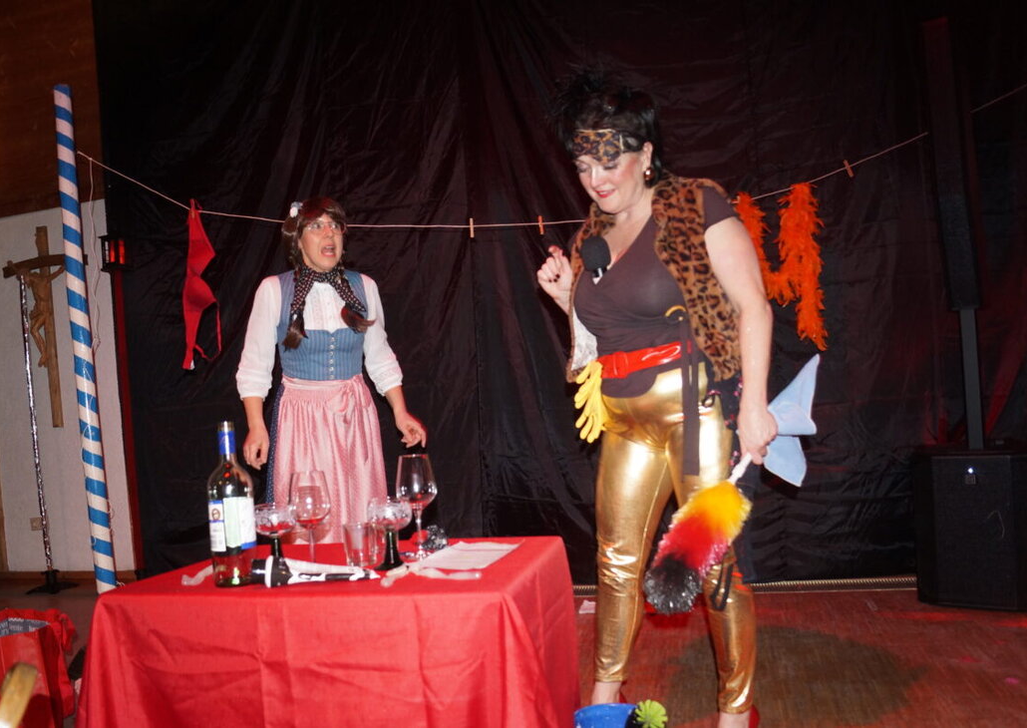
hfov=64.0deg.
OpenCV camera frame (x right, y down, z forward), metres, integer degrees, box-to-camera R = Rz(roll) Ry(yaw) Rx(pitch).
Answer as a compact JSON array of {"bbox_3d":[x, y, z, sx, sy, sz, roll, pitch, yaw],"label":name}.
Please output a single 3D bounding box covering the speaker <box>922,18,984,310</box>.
[{"bbox_3d":[1.670,-0.756,3.120,0.100,1.070,0.130,-5,0,37],"label":"speaker"}]

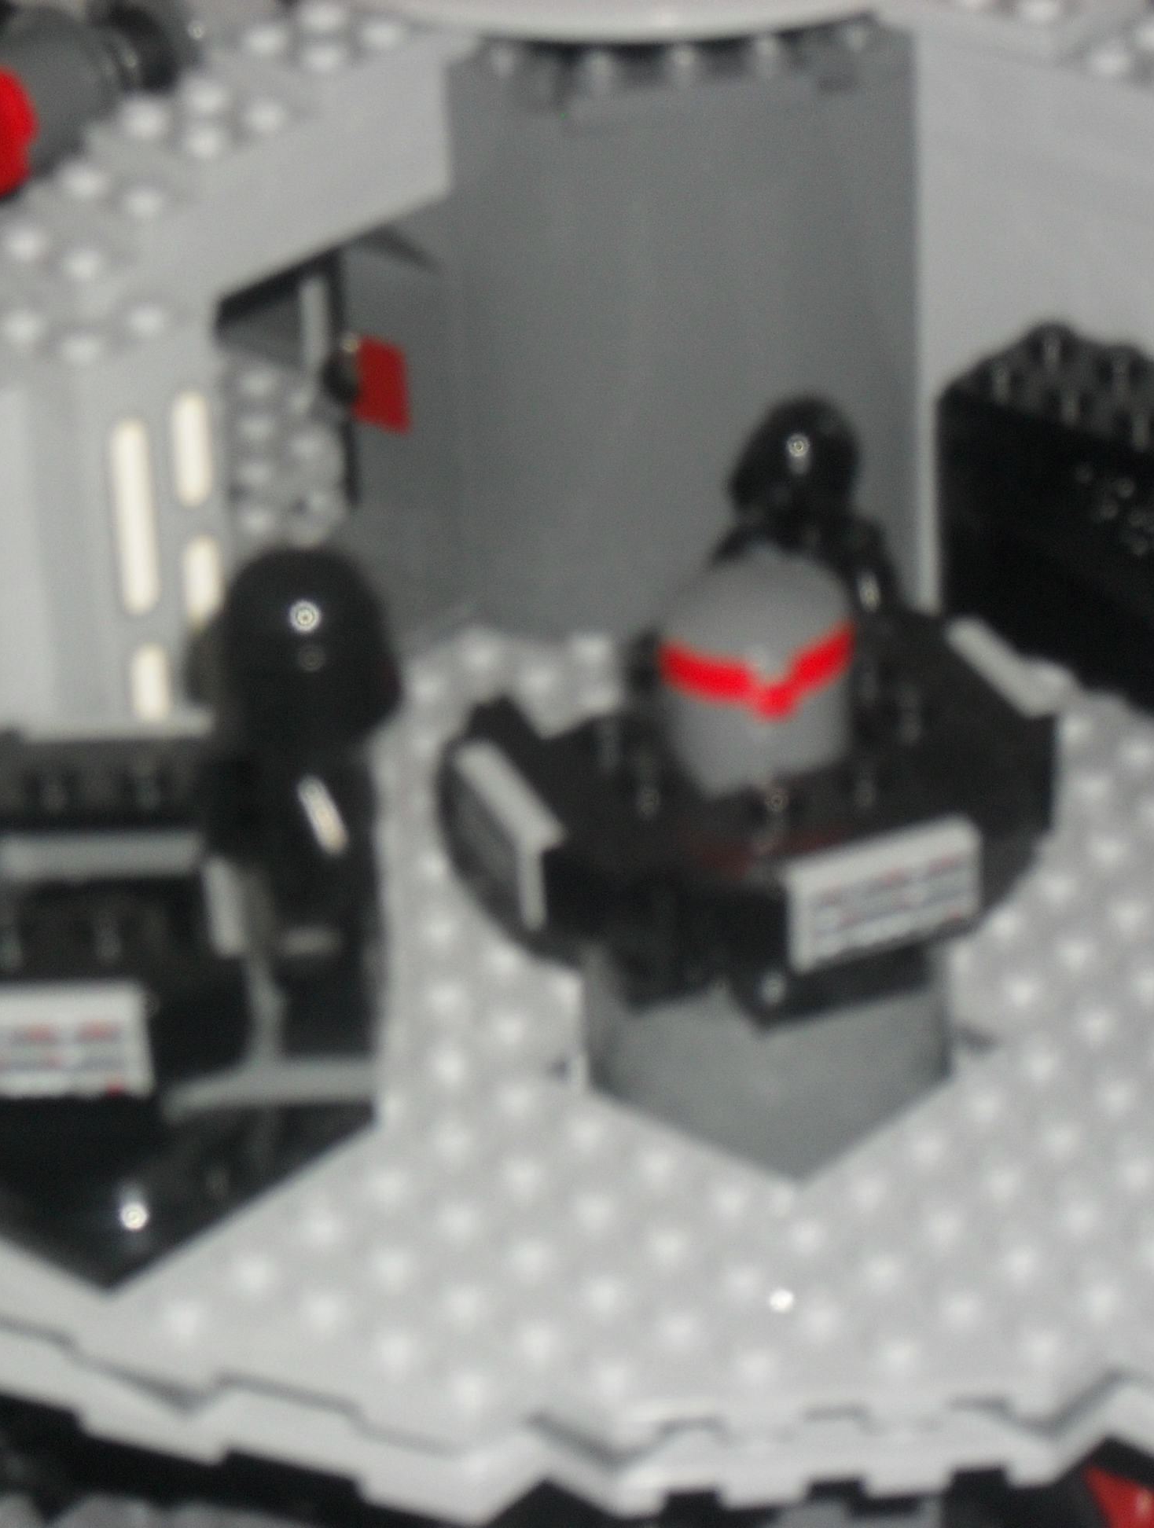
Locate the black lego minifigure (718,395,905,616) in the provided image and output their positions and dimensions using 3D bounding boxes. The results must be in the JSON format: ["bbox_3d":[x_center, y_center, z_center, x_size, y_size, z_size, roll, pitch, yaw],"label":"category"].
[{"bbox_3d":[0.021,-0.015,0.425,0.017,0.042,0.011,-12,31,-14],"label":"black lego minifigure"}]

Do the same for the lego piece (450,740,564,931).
[{"bbox_3d":[-0.006,0.006,0.372,0.003,0.008,0.016,-13,32,-17],"label":"lego piece"}]

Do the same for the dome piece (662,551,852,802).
[{"bbox_3d":[0.015,-0.009,0.380,0.016,0.016,0.016,-2,30,1],"label":"dome piece"}]

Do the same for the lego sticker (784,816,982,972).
[{"bbox_3d":[0.024,0.011,0.368,0.016,0.008,0.003,-14,32,-17],"label":"lego sticker"}]

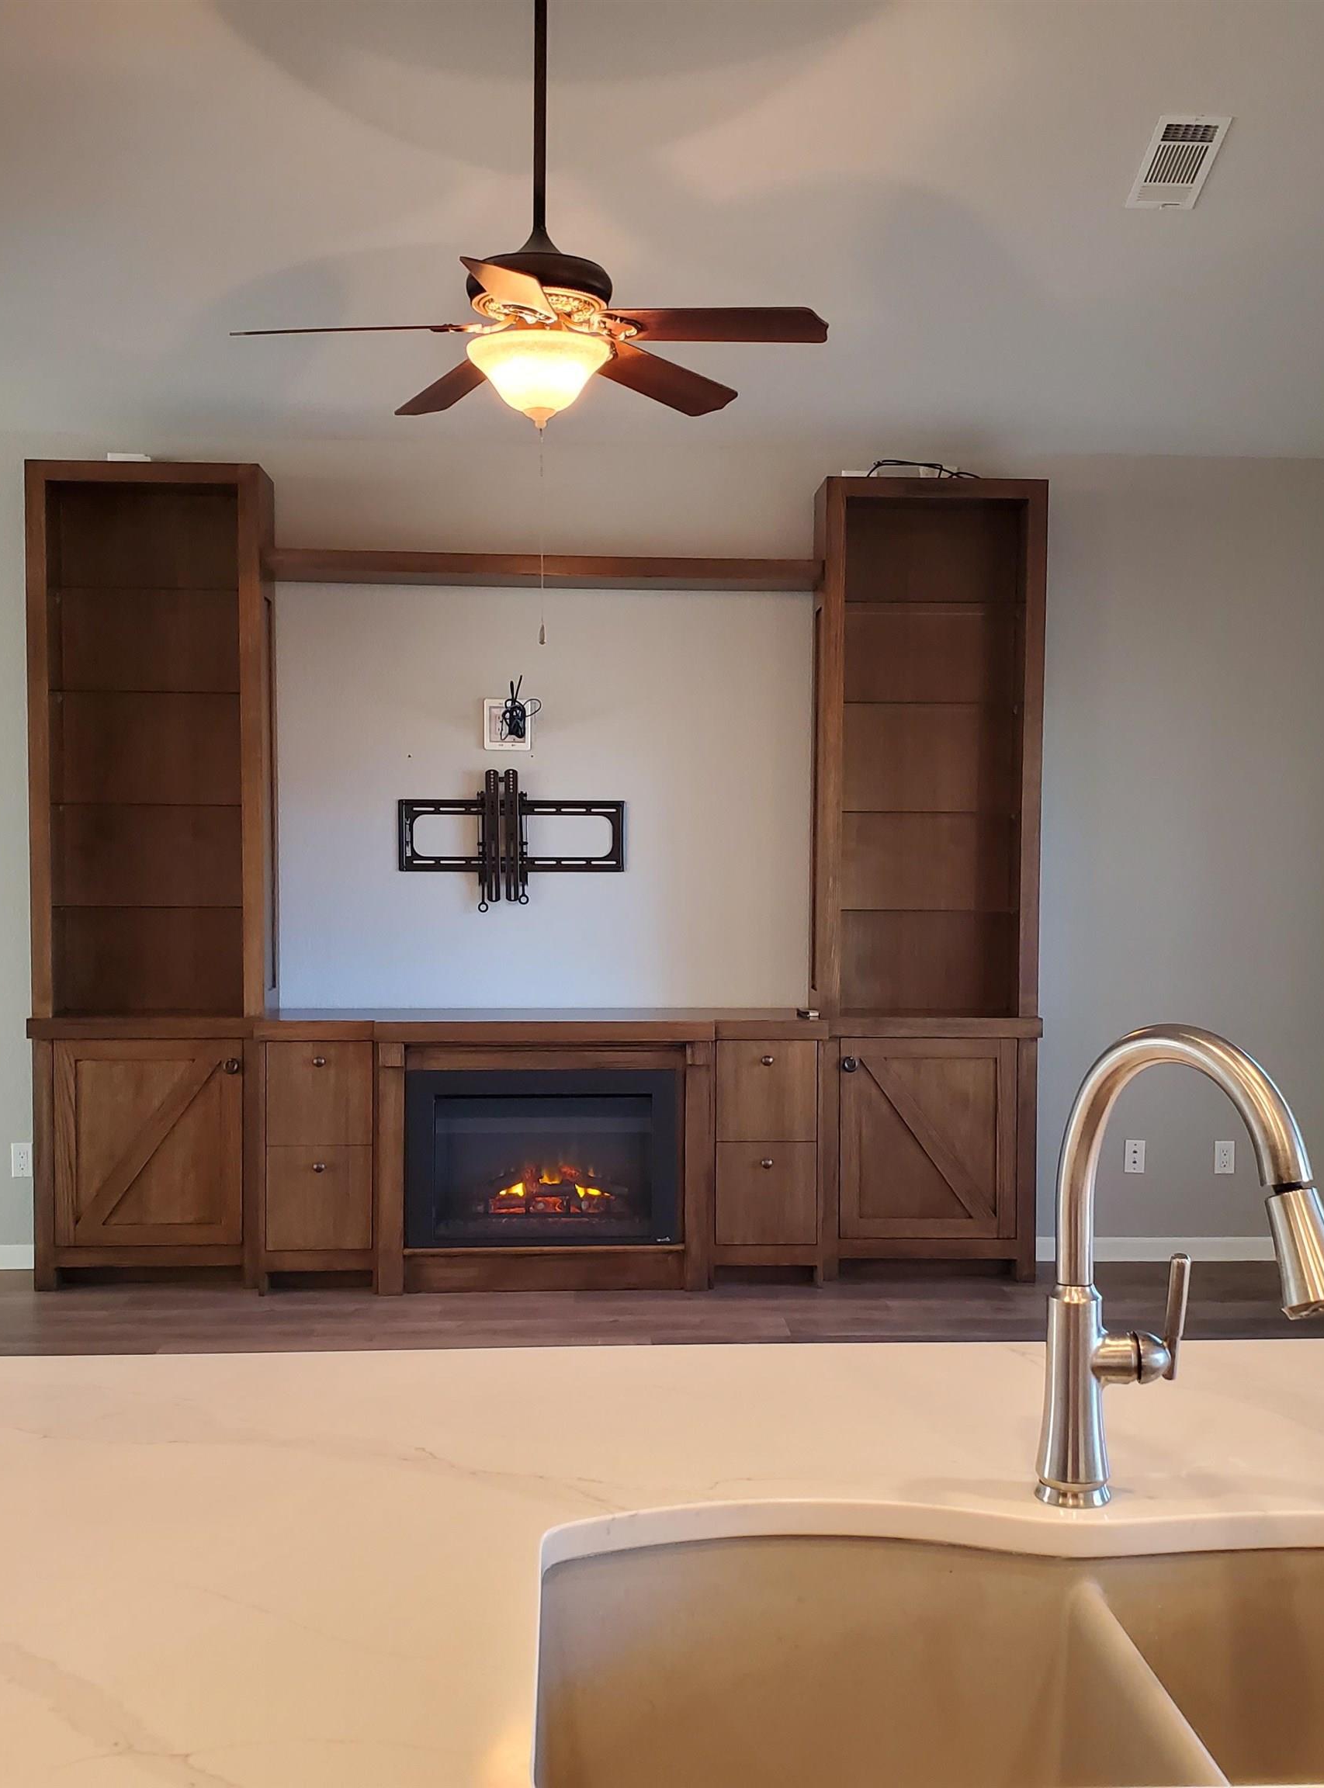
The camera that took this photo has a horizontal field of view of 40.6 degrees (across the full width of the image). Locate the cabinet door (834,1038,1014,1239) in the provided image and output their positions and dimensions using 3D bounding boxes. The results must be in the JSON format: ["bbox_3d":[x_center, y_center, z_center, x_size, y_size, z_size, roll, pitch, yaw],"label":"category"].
[{"bbox_3d":[0.865,0.795,5.813,0.586,0.657,0.022,0,3,-4],"label":"cabinet door"}]

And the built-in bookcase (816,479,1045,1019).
[{"bbox_3d":[0.864,-0.465,5.888,0.706,1.720,0.308,0,3,-4],"label":"built-in bookcase"}]

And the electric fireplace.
[{"bbox_3d":[-0.378,0.834,5.772,0.870,0.568,0.200,0,3,-4],"label":"electric fireplace"}]

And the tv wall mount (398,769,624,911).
[{"bbox_3d":[-0.495,-0.177,5.937,0.746,0.467,0.070,0,3,-4],"label":"tv wall mount"}]

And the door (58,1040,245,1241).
[{"bbox_3d":[-1.617,0.786,5.659,0.583,0.661,0.022,0,3,-4],"label":"door"}]

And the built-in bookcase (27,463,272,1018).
[{"bbox_3d":[-1.615,-0.476,5.734,0.712,1.720,0.308,0,3,-4],"label":"built-in bookcase"}]

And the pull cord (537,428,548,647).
[{"bbox_3d":[-0.268,-0.799,4.014,0.012,0.483,0.012,0,3,-4],"label":"pull cord"}]

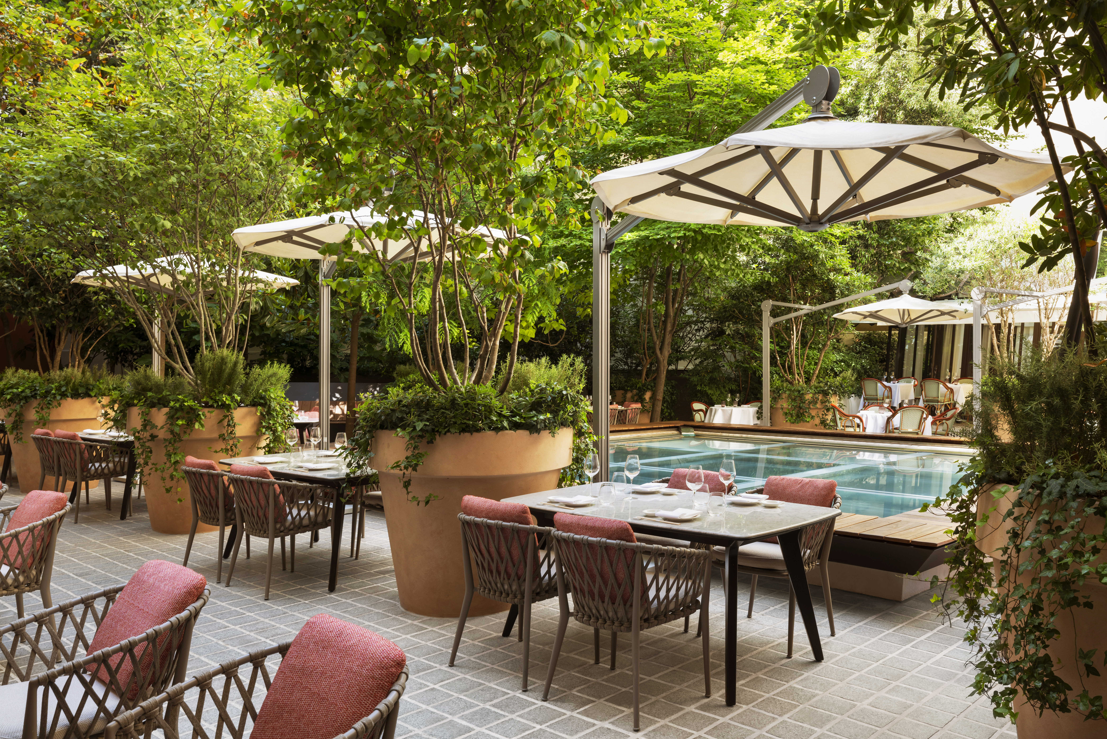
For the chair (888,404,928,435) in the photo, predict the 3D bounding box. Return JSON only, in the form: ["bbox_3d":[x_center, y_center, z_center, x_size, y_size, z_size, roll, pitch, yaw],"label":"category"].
[{"bbox_3d":[5.430,0.994,13.254,0.590,0.870,0.590,0,0,7],"label":"chair"}]

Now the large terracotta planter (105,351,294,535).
[{"bbox_3d":[-3.270,0.644,7.970,1.680,1.600,1.650,0,0,0],"label":"large terracotta planter"}]

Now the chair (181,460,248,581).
[{"bbox_3d":[-2.306,1.042,6.228,0.560,0.820,0.570,0,0,41],"label":"chair"}]

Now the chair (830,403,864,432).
[{"bbox_3d":[4.985,1.004,14.600,0.580,0.850,0.580,0,0,13],"label":"chair"}]

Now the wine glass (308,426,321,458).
[{"bbox_3d":[-1.895,0.586,6.862,0.087,0.240,0.087,0,0,0],"label":"wine glass"}]

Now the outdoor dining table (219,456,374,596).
[{"bbox_3d":[-1.735,1.080,6.509,1.580,0.745,1.010,0,0,41],"label":"outdoor dining table"}]

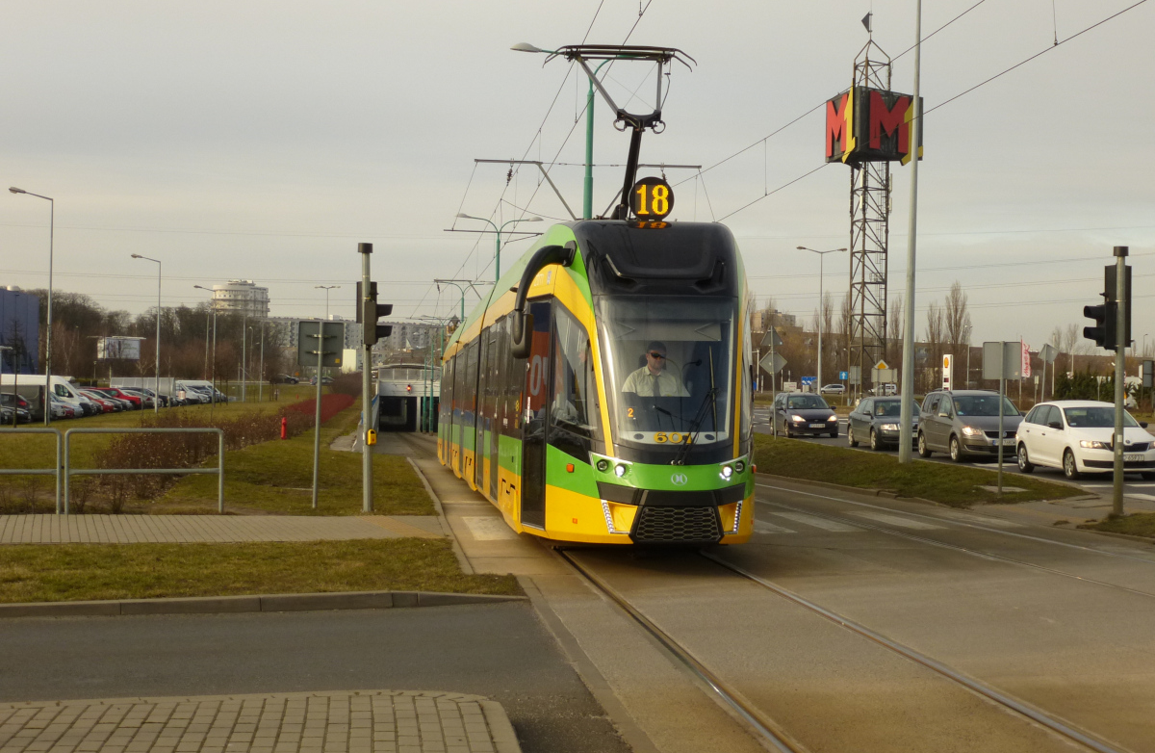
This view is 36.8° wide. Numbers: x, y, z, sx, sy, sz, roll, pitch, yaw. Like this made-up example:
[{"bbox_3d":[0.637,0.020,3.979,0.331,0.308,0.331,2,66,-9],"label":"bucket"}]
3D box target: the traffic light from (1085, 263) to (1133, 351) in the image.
[{"bbox_3d":[7.098,-0.914,23.200,0.620,1.140,0.500,1,0,-2],"label":"traffic light"}]

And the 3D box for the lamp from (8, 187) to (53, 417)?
[{"bbox_3d":[-23.463,-3.038,74.500,1.950,10.200,0.320,1,0,-4],"label":"lamp"}]

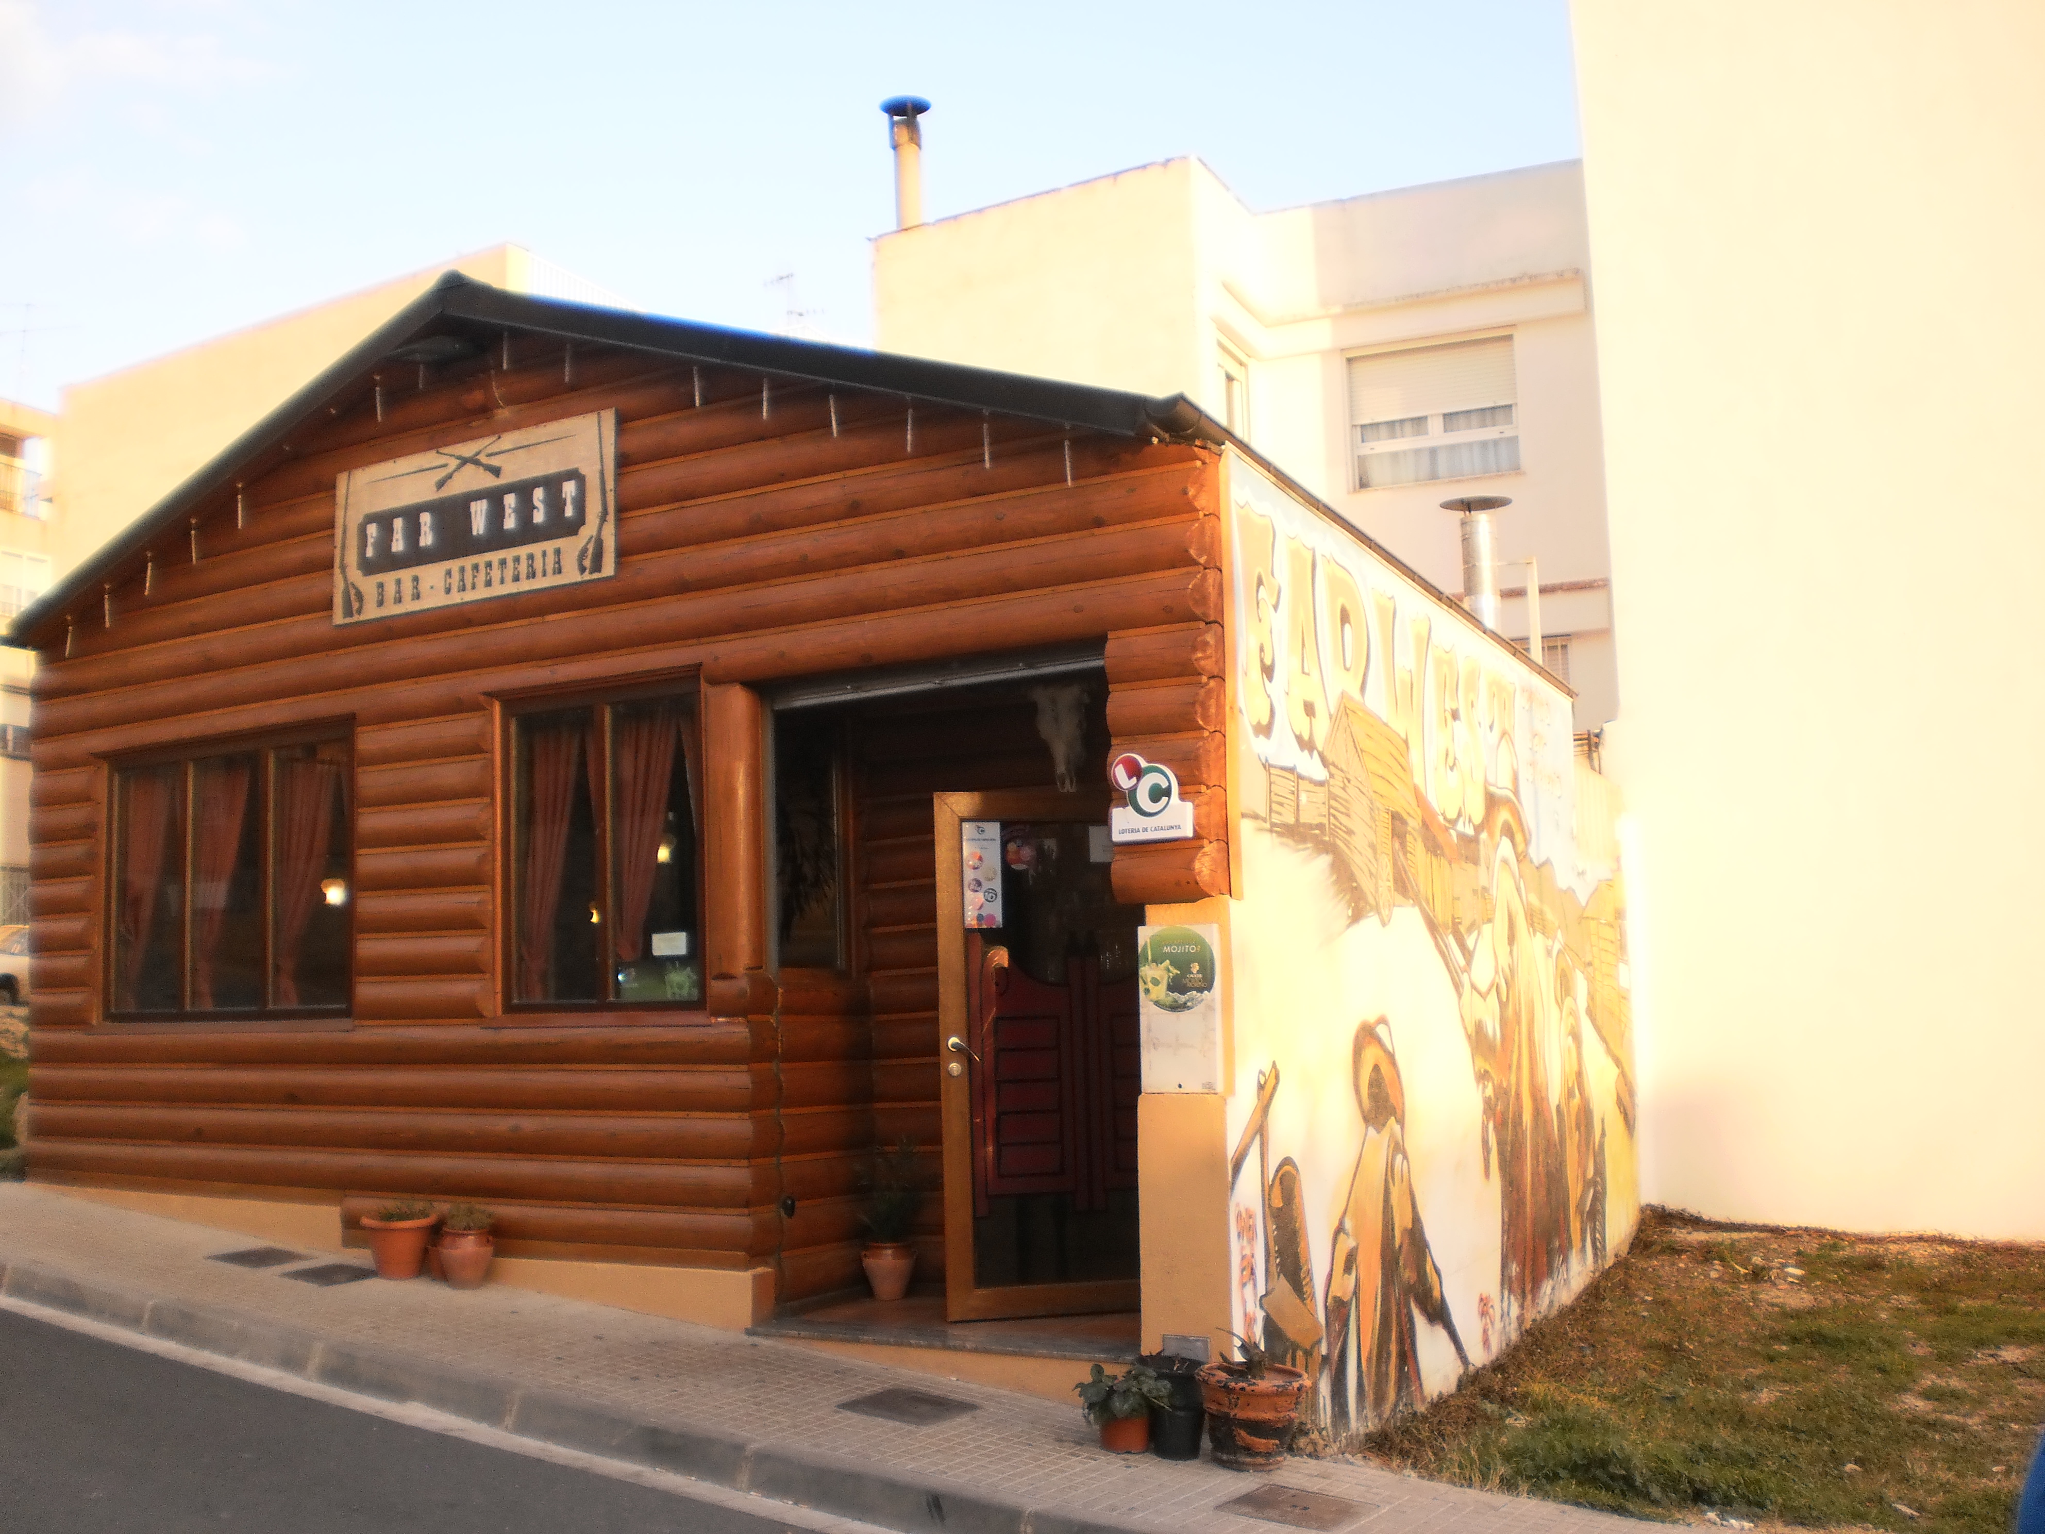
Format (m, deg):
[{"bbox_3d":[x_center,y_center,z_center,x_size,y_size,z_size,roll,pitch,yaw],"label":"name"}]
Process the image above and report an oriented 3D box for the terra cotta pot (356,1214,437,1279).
[{"bbox_3d":[-2.689,2.066,9.159,0.326,0.247,0.326,-2,-5,0],"label":"terra cotta pot"}]

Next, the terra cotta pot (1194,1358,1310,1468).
[{"bbox_3d":[0.751,2.104,6.894,0.358,0.292,0.358,-2,-5,0],"label":"terra cotta pot"}]

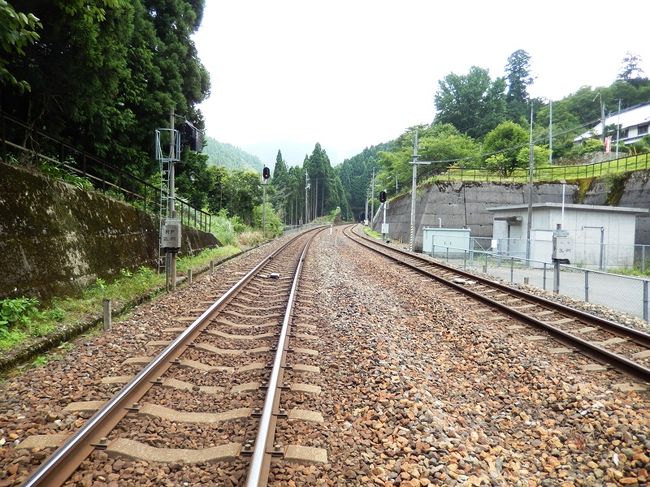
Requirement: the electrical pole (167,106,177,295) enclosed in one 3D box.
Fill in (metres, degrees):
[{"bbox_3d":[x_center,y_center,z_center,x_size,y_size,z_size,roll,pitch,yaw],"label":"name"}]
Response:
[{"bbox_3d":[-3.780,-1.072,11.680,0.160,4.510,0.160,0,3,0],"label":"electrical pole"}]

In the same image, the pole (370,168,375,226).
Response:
[{"bbox_3d":[5.989,-5.626,58.801,0.280,7.490,0.280,0,3,0],"label":"pole"}]

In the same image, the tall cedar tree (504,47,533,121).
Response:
[{"bbox_3d":[34.880,-27.362,84.594,5.200,15.260,5.200,0,3,0],"label":"tall cedar tree"}]

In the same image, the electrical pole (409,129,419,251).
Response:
[{"bbox_3d":[5.569,-3.329,29.298,0.280,7.610,0.280,0,3,0],"label":"electrical pole"}]

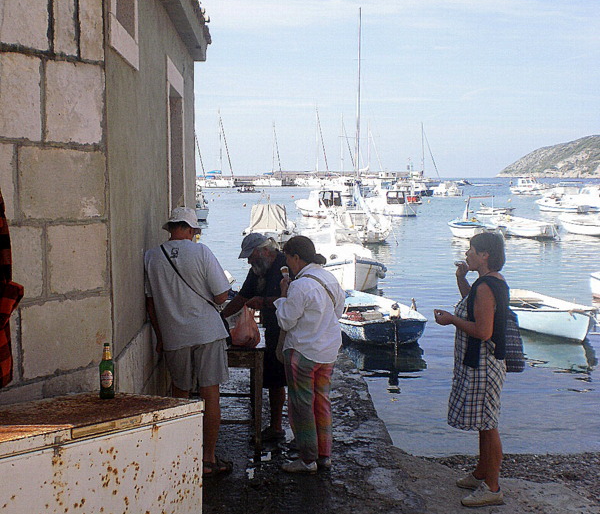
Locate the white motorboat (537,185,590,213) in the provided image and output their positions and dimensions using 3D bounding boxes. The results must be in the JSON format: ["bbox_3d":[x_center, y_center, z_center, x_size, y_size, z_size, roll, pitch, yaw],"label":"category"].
[{"bbox_3d":[21.261,-4.742,70.861,2.000,2.200,4.900,-3,6,-33],"label":"white motorboat"}]

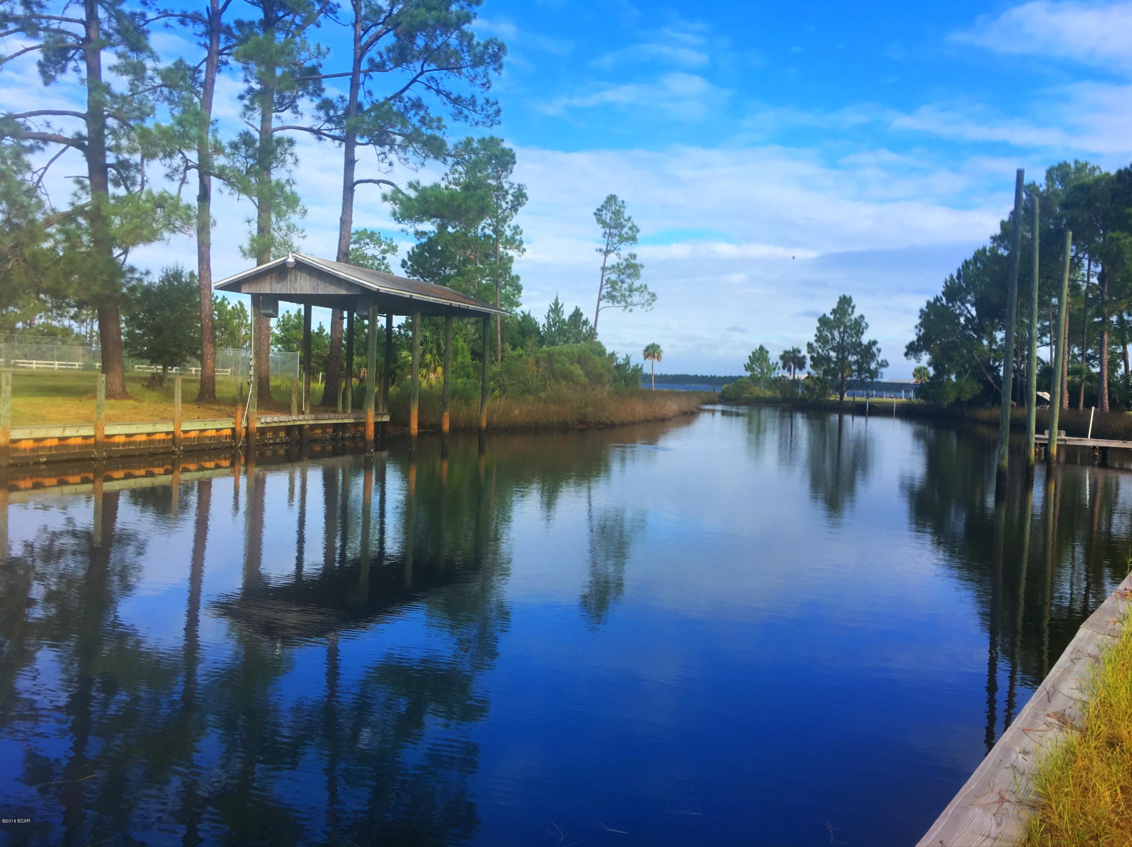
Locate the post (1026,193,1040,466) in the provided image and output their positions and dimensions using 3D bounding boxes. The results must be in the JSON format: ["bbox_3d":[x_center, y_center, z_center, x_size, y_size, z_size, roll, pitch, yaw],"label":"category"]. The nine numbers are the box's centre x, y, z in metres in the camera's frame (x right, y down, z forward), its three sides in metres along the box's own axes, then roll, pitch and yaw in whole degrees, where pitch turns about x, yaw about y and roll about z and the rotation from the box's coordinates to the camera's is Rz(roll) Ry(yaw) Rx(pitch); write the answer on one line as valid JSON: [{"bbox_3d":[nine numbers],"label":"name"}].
[{"bbox_3d":[12.512,-2.309,25.401,0.200,7.465,0.200,0,3,0],"label":"post"}]

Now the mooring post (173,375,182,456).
[{"bbox_3d":[-9.816,-0.227,23.955,0.160,1.936,0.160,2,3,0],"label":"mooring post"}]

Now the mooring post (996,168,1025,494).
[{"bbox_3d":[10.526,-2.235,22.411,0.210,7.454,0.210,2,3,0],"label":"mooring post"}]

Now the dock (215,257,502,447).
[{"bbox_3d":[-5.728,-1.950,28.850,5.037,5.202,8.721,3,3,19],"label":"dock"}]

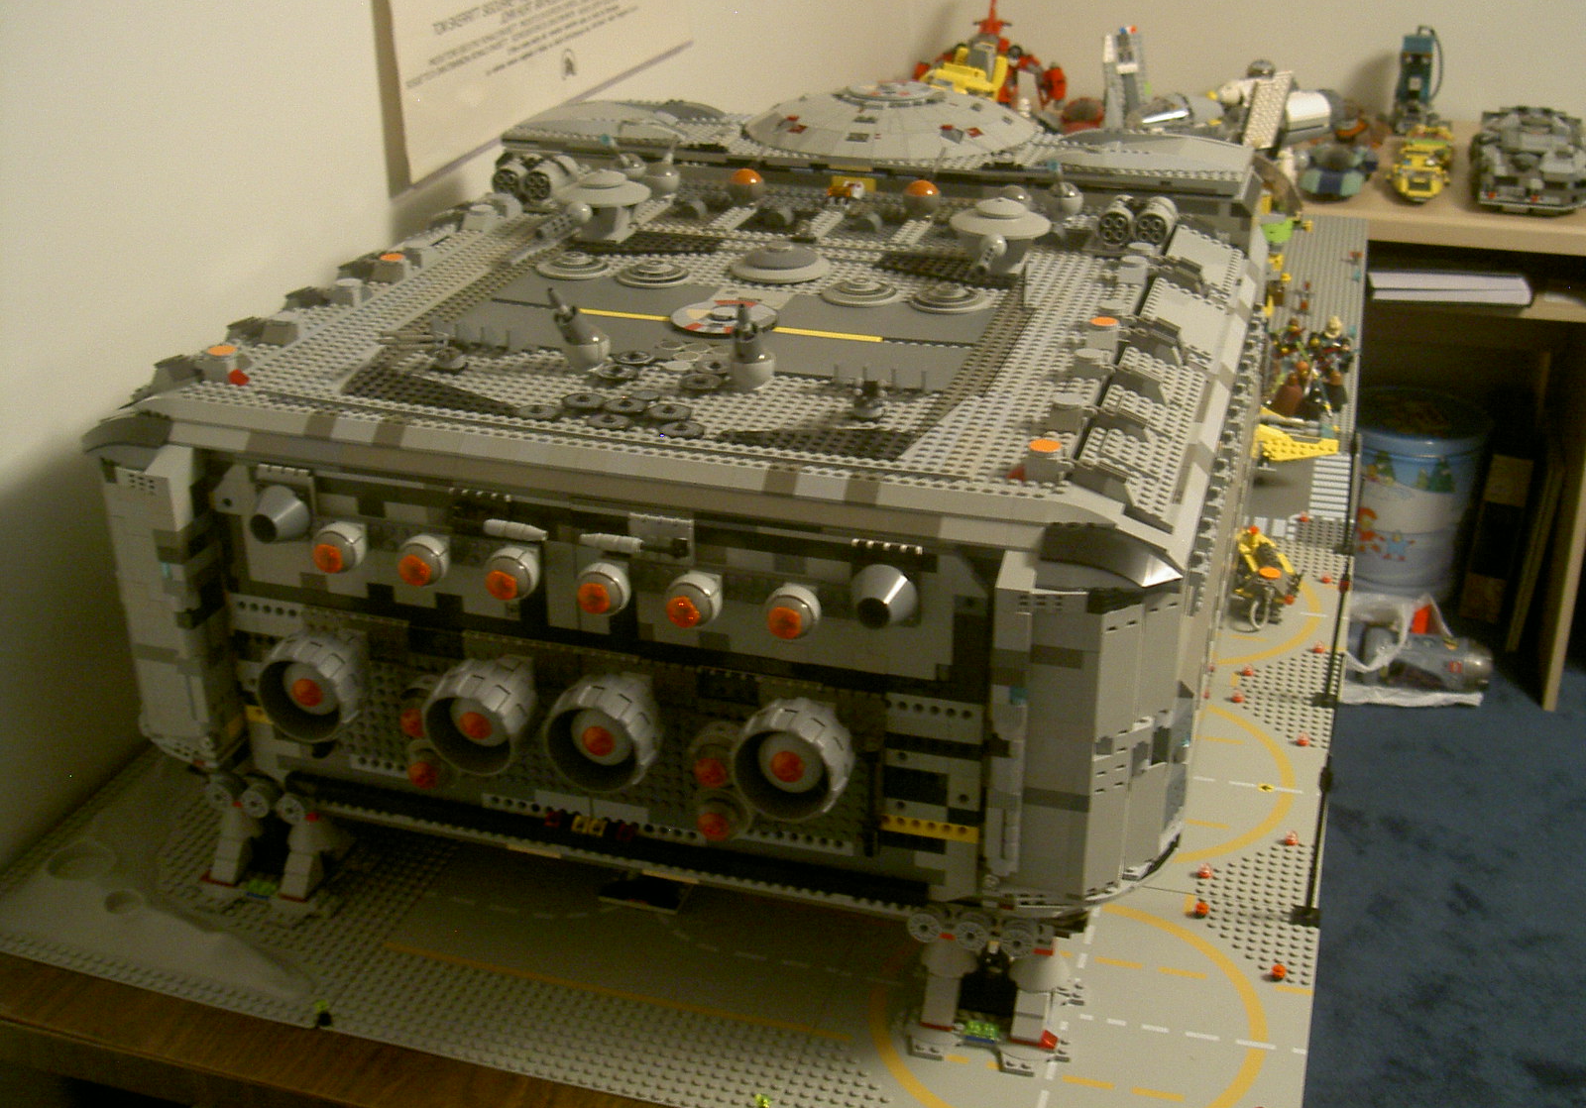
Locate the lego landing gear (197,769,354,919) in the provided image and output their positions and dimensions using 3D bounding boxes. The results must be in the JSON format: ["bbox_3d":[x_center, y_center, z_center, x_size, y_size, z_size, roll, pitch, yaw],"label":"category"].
[{"bbox_3d":[-0.311,0.165,1.072,0.094,0.075,0.084,7,27,16],"label":"lego landing gear"}]

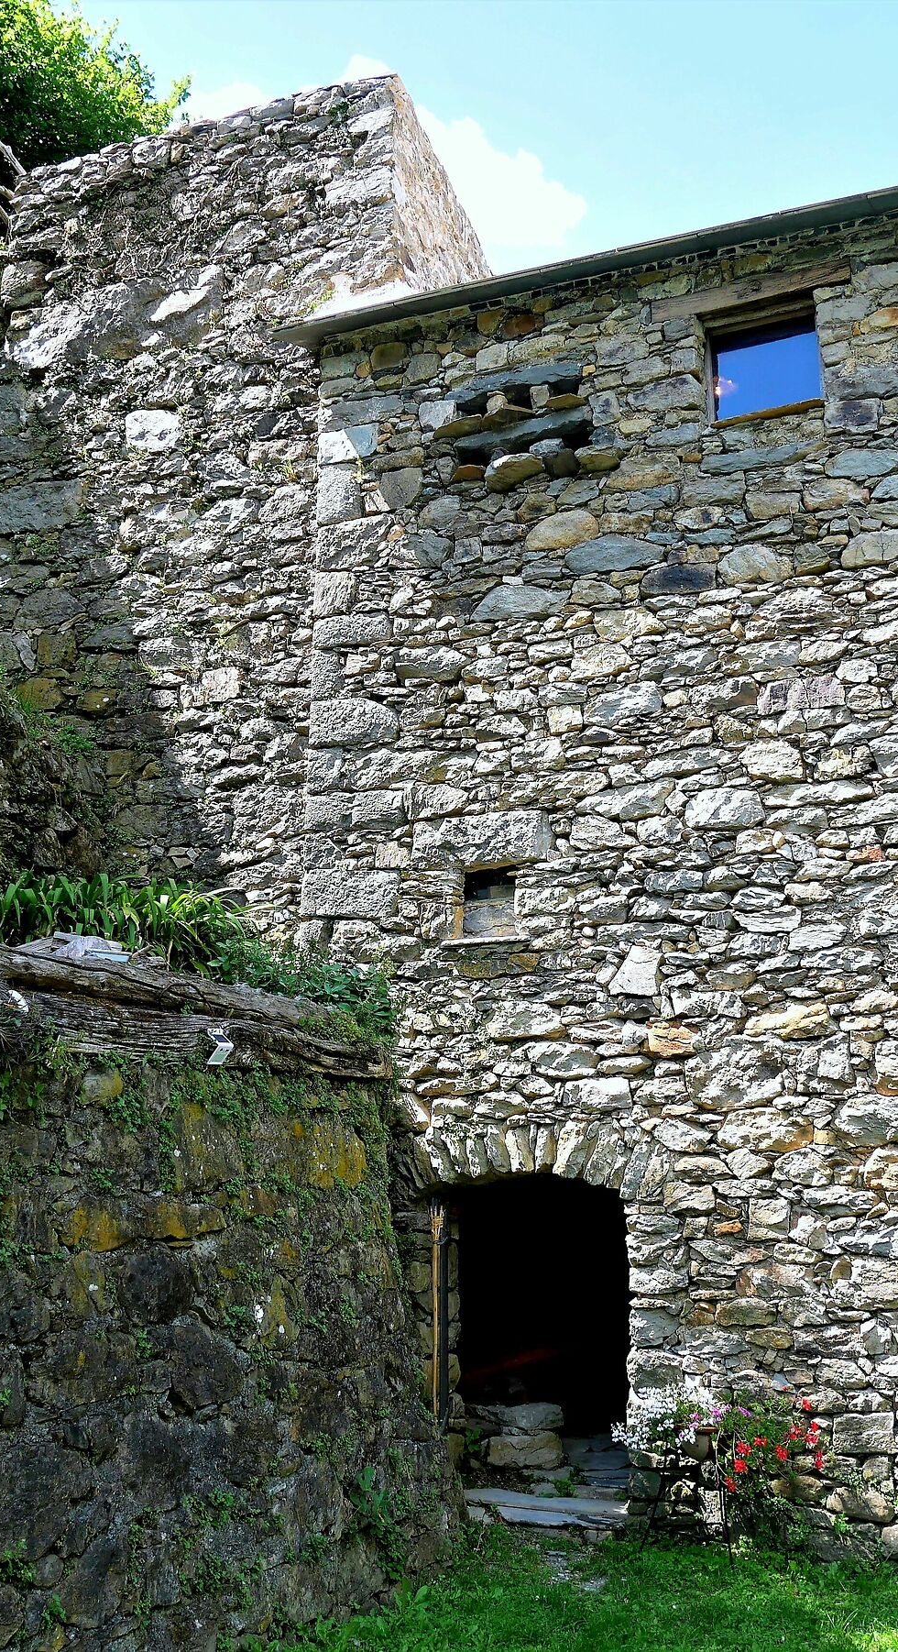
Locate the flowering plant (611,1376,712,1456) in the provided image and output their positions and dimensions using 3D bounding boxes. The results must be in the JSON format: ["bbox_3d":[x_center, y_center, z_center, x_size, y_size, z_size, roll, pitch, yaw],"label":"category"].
[{"bbox_3d":[1.254,3.284,8.561,0.573,0.407,0.450,-7,-17,23],"label":"flowering plant"}]

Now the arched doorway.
[{"bbox_3d":[0.577,3.008,9.492,1.251,1.638,0.420,-7,-17,23],"label":"arched doorway"}]

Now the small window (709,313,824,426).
[{"bbox_3d":[2.169,-3.053,10.335,0.742,0.760,0.200,-7,-17,23],"label":"small window"}]

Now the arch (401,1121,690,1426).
[{"bbox_3d":[0.650,2.802,9.528,1.948,1.886,0.500,-7,-17,23],"label":"arch"}]

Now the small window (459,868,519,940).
[{"bbox_3d":[0.309,0.545,10.179,0.428,0.475,0.250,-7,-17,23],"label":"small window"}]

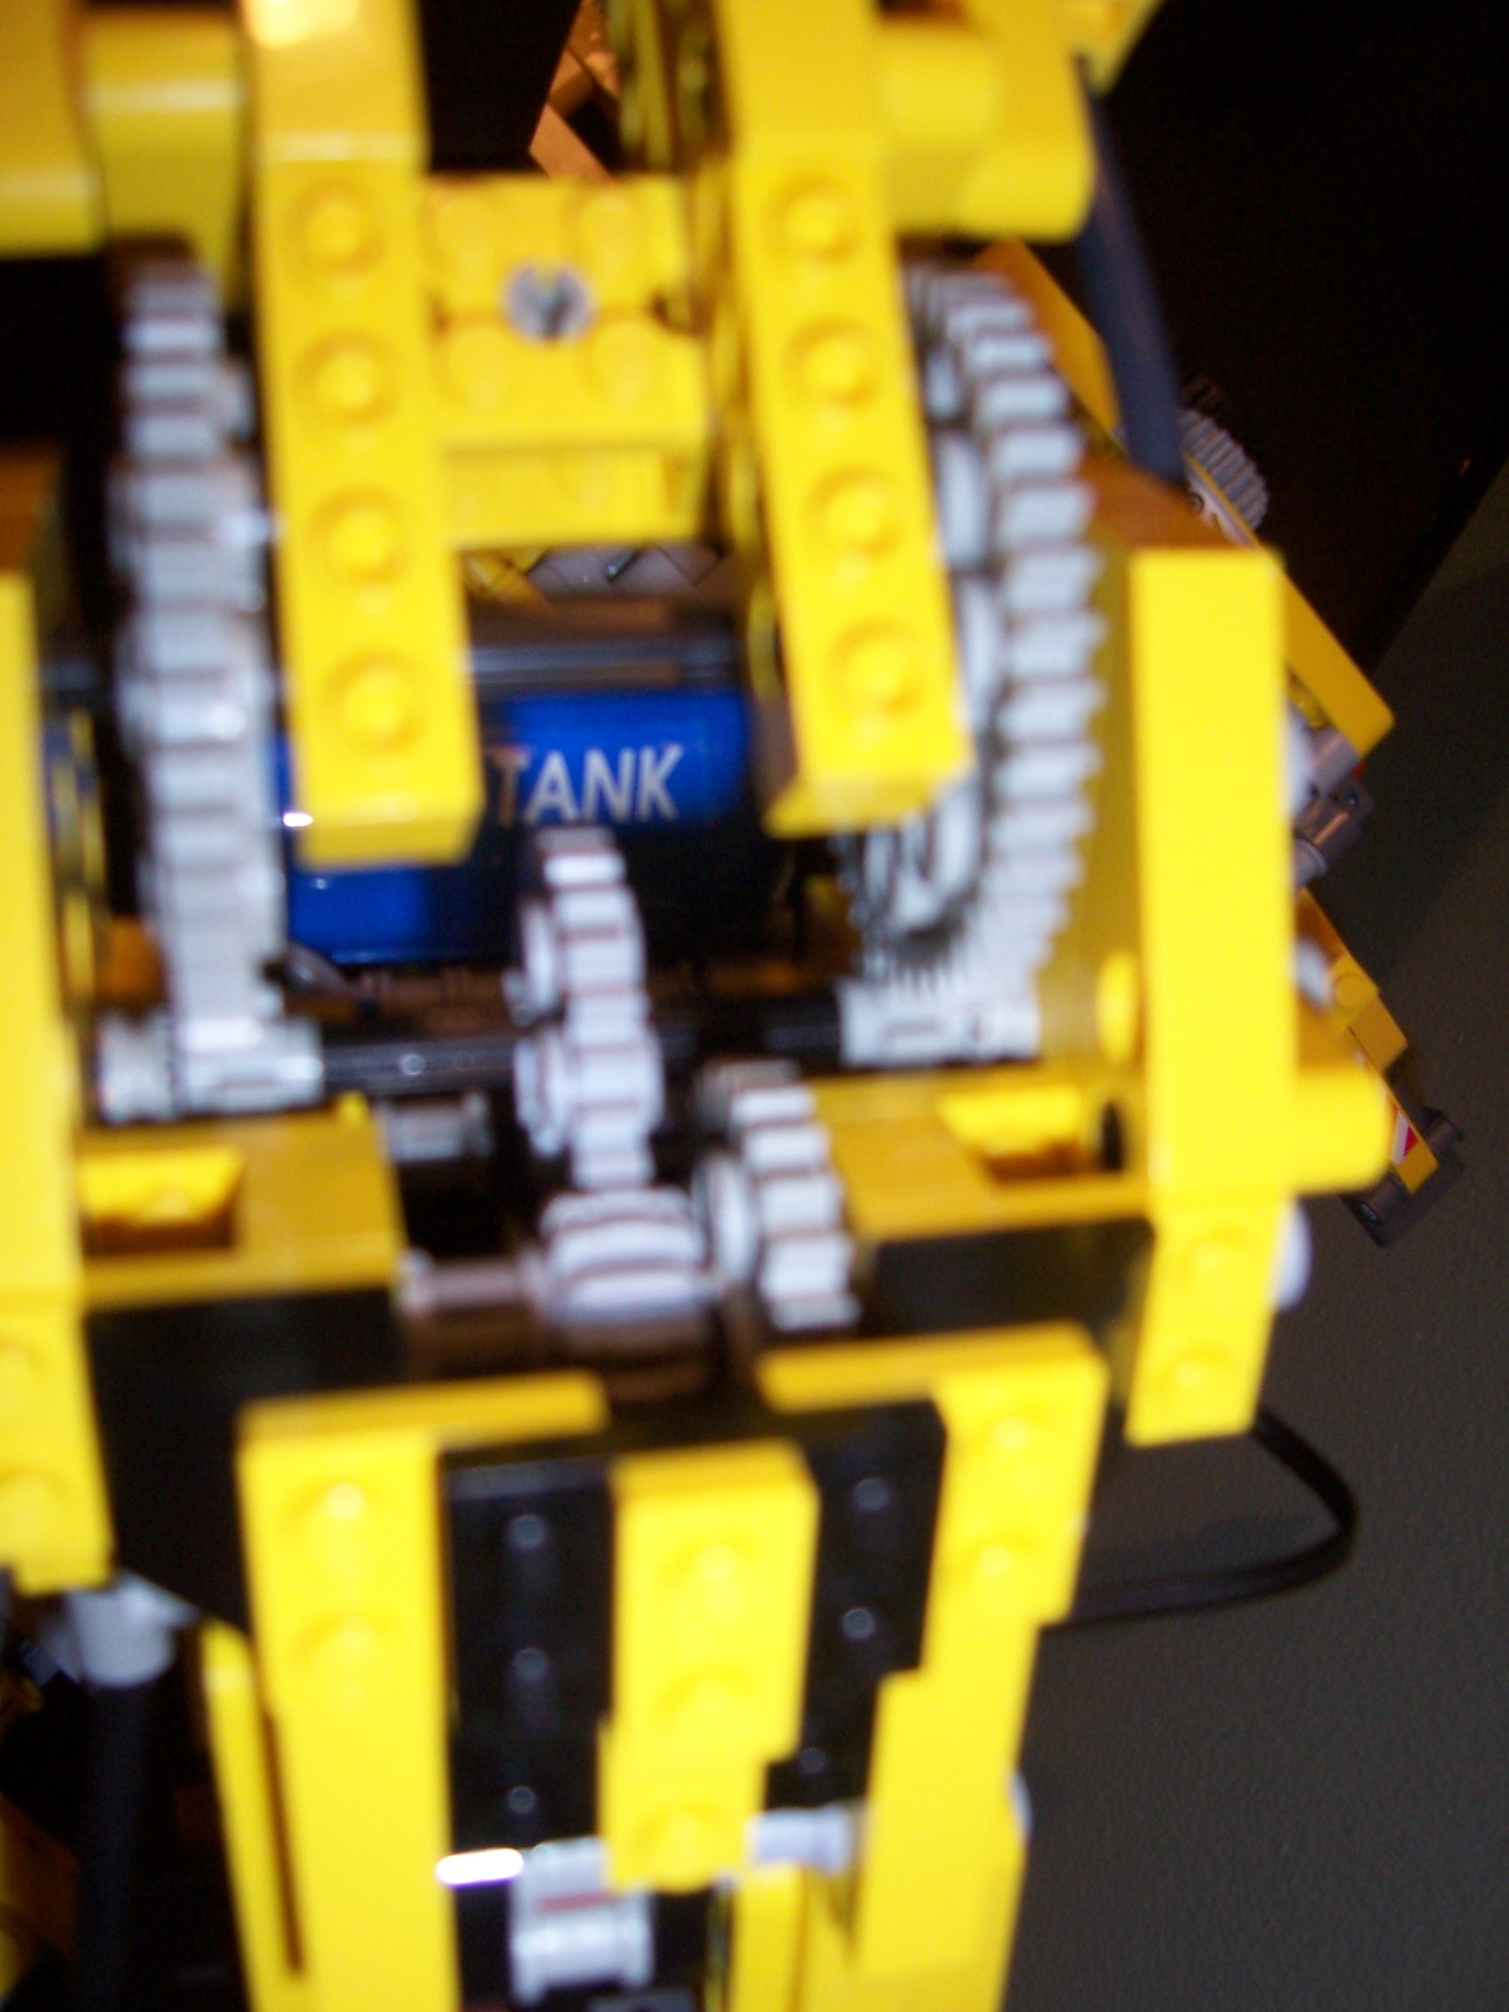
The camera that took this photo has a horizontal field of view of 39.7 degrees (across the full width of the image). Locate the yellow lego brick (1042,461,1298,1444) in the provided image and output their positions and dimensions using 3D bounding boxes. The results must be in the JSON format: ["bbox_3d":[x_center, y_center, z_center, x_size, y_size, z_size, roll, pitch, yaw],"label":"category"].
[{"bbox_3d":[0.024,-0.003,0.123,0.009,0.054,0.019,-3,15,-11],"label":"yellow lego brick"}]

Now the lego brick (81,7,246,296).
[{"bbox_3d":[-0.033,-0.050,0.121,0.008,0.016,0.006,-5,80,-11],"label":"lego brick"}]

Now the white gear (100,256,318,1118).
[{"bbox_3d":[-0.029,-0.017,0.115,0.007,0.044,0.042,-4,12,-11],"label":"white gear"}]

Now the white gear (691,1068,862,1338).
[{"bbox_3d":[0.000,0.013,0.117,0.006,0.018,0.018,-4,12,-11],"label":"white gear"}]

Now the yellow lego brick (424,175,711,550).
[{"bbox_3d":[-0.012,-0.037,0.119,0.016,0.014,0.016,-5,80,-11],"label":"yellow lego brick"}]

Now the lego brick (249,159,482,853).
[{"bbox_3d":[-0.019,-0.024,0.104,0.008,0.011,0.032,-5,80,-11],"label":"lego brick"}]

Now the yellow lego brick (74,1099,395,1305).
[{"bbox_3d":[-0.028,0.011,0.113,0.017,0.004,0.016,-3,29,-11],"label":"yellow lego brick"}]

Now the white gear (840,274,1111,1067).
[{"bbox_3d":[0.011,-0.020,0.123,0.007,0.044,0.042,-4,12,-11],"label":"white gear"}]

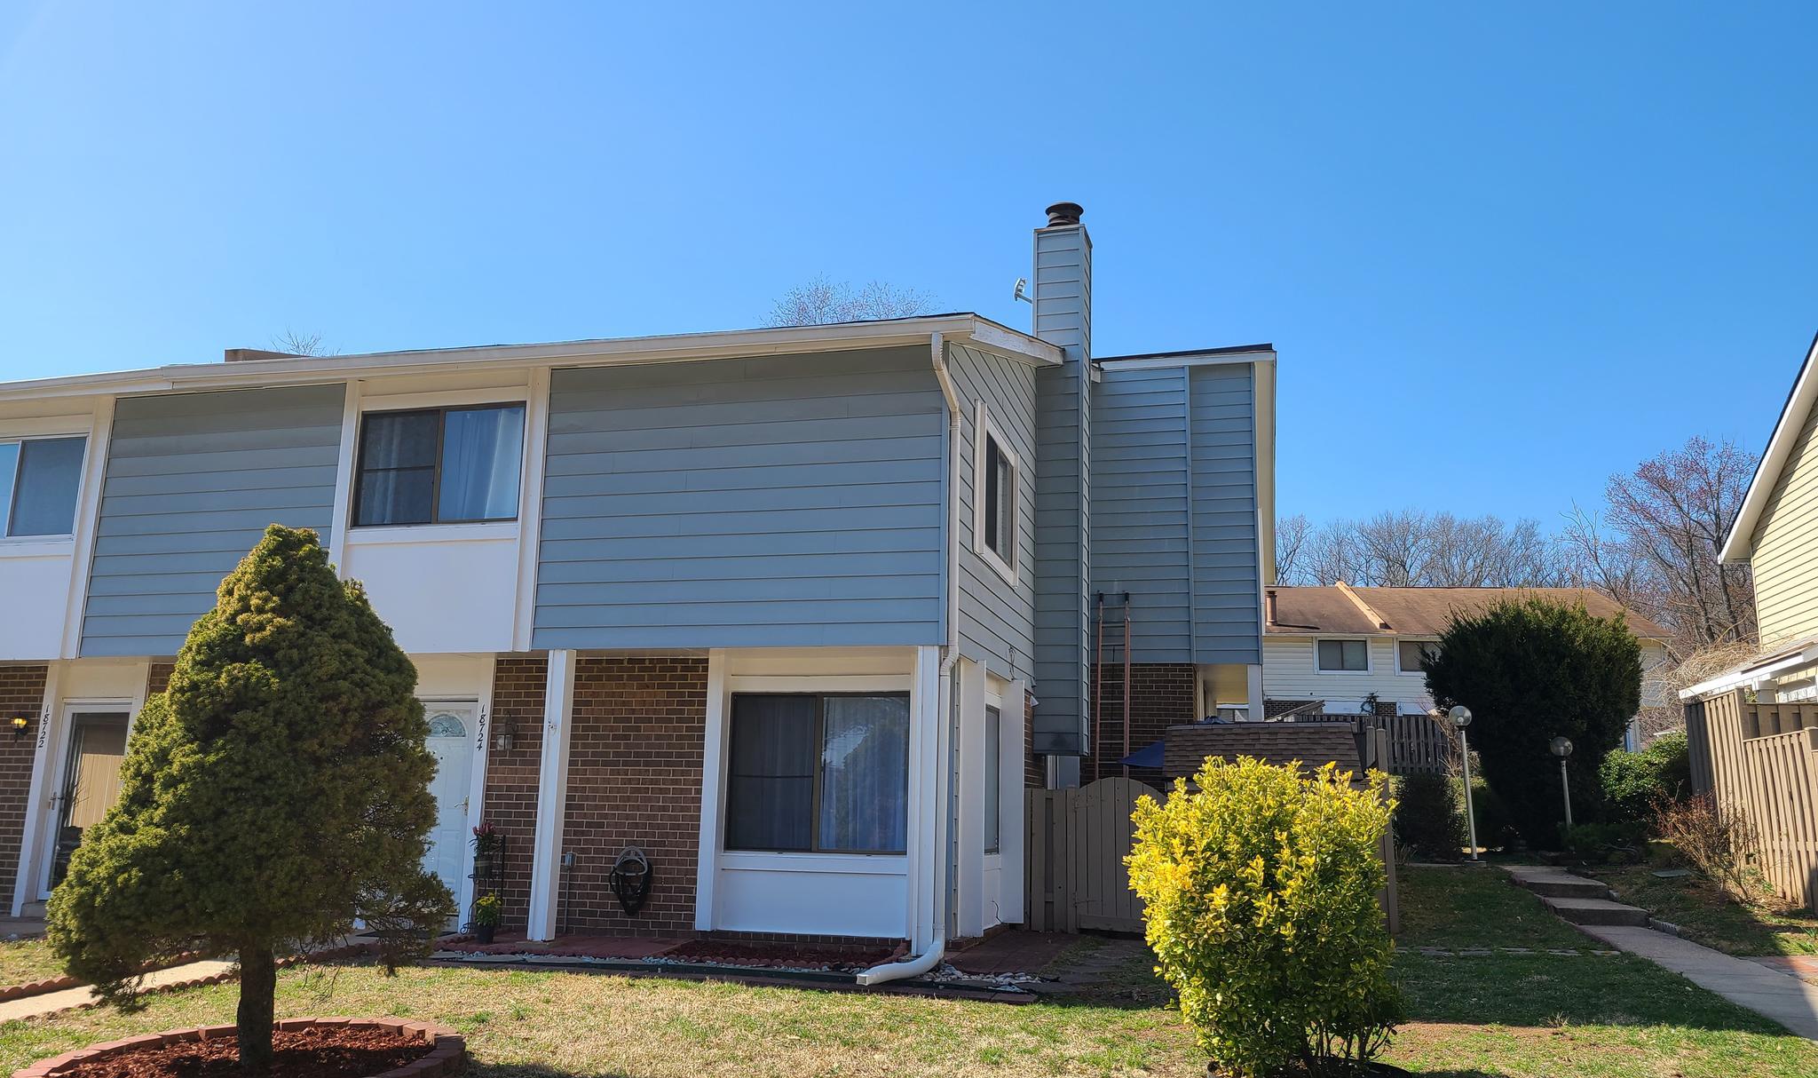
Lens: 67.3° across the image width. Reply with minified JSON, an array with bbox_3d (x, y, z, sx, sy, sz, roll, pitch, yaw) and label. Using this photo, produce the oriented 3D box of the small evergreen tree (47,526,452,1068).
[{"bbox_3d":[-3.154,1.239,6.820,1.770,2.652,1.770,-2,-12,14],"label":"small evergreen tree"}]

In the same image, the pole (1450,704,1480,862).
[{"bbox_3d":[8.801,3.830,21.483,0.350,2.399,0.350,-2,-12,14],"label":"pole"}]

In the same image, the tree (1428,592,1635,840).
[{"bbox_3d":[11.345,3.384,24.944,3.540,4.559,3.363,-2,-12,14],"label":"tree"}]

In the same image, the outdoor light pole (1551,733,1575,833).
[{"bbox_3d":[10.392,4.107,21.522,0.350,1.950,0.350,-2,-12,14],"label":"outdoor light pole"}]

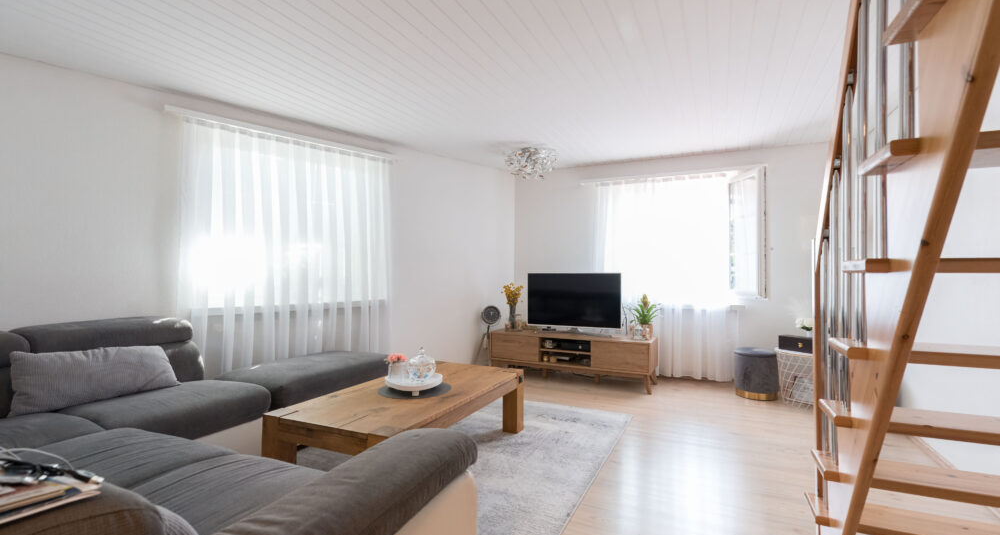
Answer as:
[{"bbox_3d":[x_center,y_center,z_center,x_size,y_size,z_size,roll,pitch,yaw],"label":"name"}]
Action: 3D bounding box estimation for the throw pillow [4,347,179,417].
[{"bbox_3d":[-2.270,0.614,2.509,0.144,0.332,0.702,-25,-12,26],"label":"throw pillow"}]

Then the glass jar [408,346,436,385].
[{"bbox_3d":[-0.472,0.572,2.670,0.165,0.211,0.165,0,0,-11],"label":"glass jar"}]

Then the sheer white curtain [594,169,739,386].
[{"bbox_3d":[1.804,0.100,4.945,1.497,2.190,0.125,0,-1,22],"label":"sheer white curtain"}]

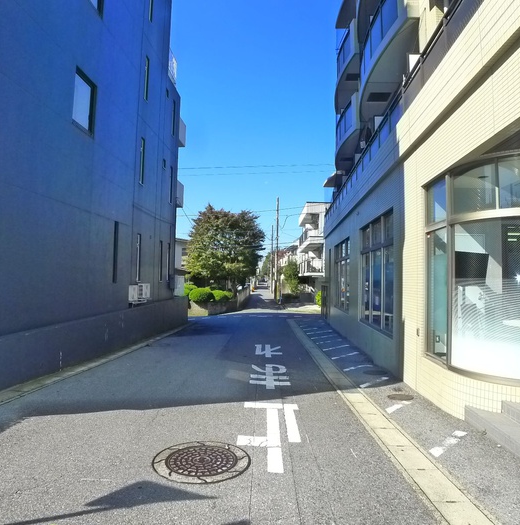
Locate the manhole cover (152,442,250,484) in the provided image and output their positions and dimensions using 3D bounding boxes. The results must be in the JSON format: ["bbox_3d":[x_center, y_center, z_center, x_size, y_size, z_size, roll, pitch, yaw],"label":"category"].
[{"bbox_3d":[-0.558,1.914,4.629,0.930,0.050,0.930,1,-2,0],"label":"manhole cover"}]

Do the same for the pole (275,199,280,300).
[{"bbox_3d":[1.346,-0.980,36.142,0.320,7.900,0.320,1,-2,0],"label":"pole"}]

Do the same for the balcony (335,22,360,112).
[{"bbox_3d":[4.012,-8.172,20.867,1.300,1.360,6.300,1,-2,3],"label":"balcony"}]

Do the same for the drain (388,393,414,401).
[{"bbox_3d":[2.115,2.045,7.307,0.410,0.040,0.410,1,-2,0],"label":"drain"}]

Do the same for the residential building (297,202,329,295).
[{"bbox_3d":[7.699,-0.633,44.534,7.500,8.134,9.600,1,-2,2],"label":"residential building"}]

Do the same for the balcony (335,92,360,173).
[{"bbox_3d":[3.978,-5.374,20.766,1.300,1.360,6.300,1,-2,3],"label":"balcony"}]

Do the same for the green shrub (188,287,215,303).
[{"bbox_3d":[-2.941,1.609,24.400,1.300,0.850,1.200,1,-2,0],"label":"green shrub"}]

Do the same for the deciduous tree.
[{"bbox_3d":[-2.049,-0.745,29.401,4.500,5.600,4.400,1,-2,0],"label":"deciduous tree"}]

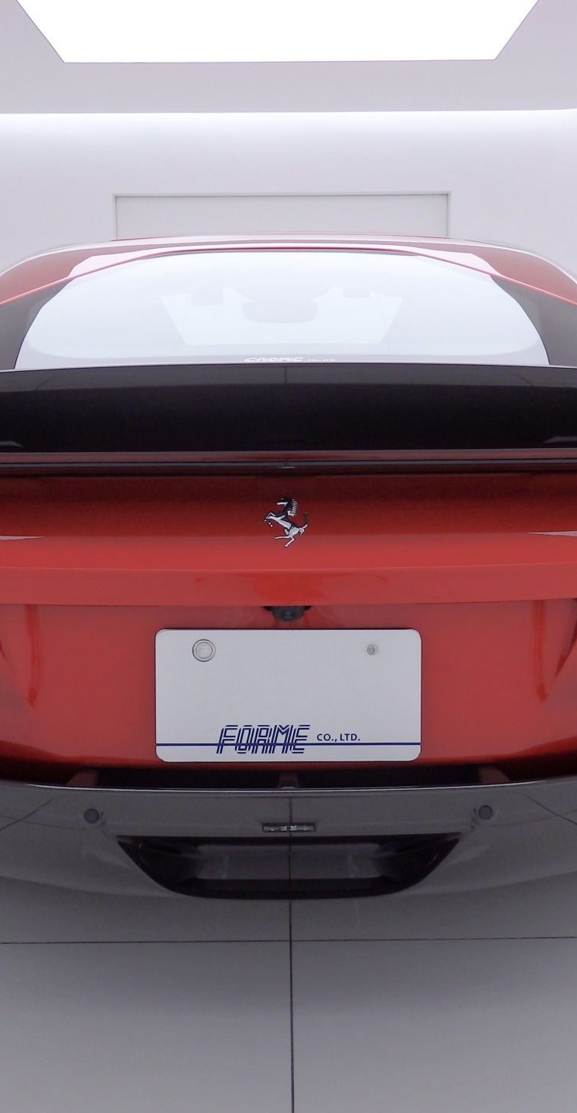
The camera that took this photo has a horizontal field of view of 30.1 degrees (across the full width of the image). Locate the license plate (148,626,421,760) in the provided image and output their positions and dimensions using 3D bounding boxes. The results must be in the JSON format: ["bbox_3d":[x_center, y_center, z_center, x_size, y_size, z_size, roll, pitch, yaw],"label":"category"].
[{"bbox_3d":[0.001,0.174,1.335,0.330,0.165,0.015,0,1,0],"label":"license plate"}]

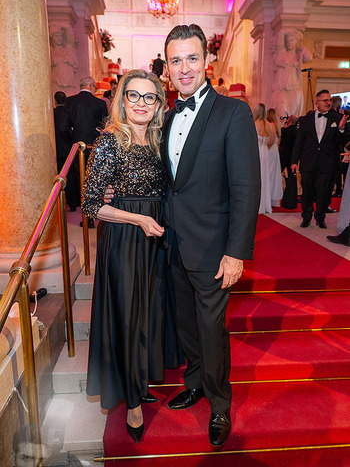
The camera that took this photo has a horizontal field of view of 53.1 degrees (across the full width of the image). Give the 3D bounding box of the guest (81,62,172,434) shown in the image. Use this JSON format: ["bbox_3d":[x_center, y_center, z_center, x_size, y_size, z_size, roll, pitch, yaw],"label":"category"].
[{"bbox_3d":[-0.220,0.151,1.699,0.470,1.720,0.440,-1,14,-8],"label":"guest"}]

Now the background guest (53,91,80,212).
[{"bbox_3d":[-1.627,-1.209,5.252,0.500,1.730,0.340,2,14,5],"label":"background guest"}]

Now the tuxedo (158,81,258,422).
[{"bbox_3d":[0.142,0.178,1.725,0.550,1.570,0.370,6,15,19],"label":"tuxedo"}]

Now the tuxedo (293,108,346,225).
[{"bbox_3d":[1.892,-0.881,4.635,0.700,1.460,0.380,4,14,12],"label":"tuxedo"}]

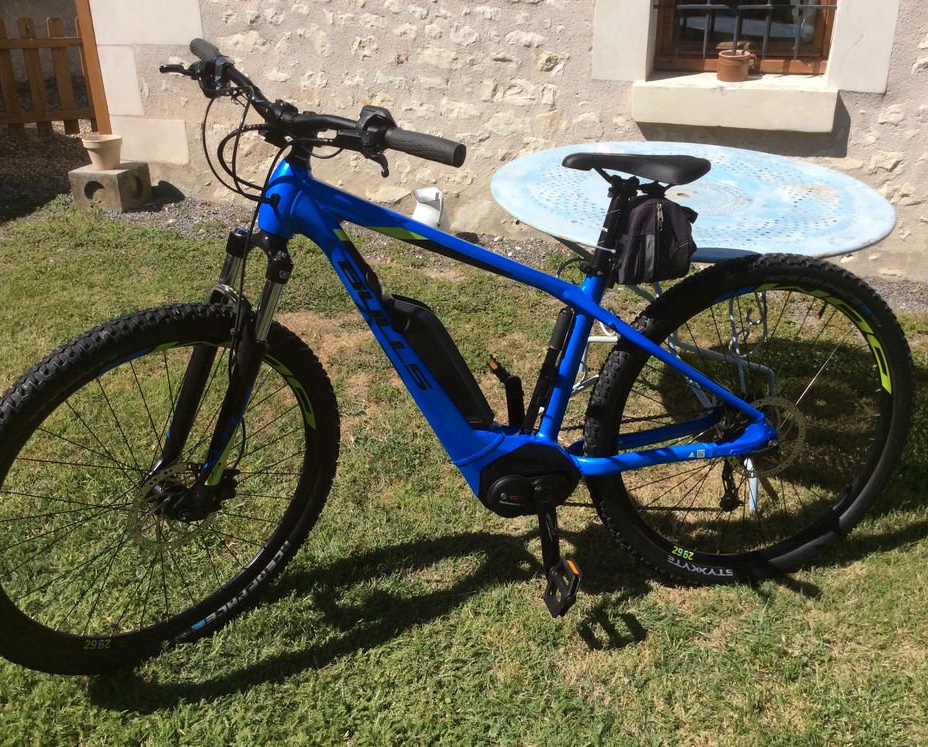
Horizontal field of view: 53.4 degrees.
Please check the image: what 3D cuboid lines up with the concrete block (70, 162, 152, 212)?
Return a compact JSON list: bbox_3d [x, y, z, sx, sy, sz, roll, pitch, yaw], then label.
[{"bbox_3d":[-2.031,-1.073,5.318,0.298,0.212,0.335,2,23,8],"label":"concrete block"}]

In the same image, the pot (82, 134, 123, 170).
[{"bbox_3d":[-2.057,-1.264,5.293,0.214,0.168,0.214,-10,24,-21],"label":"pot"}]

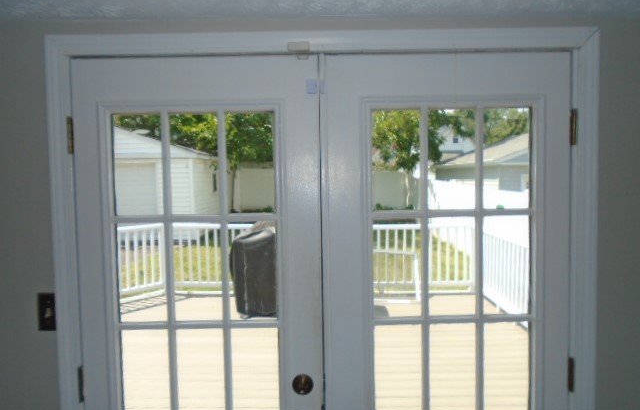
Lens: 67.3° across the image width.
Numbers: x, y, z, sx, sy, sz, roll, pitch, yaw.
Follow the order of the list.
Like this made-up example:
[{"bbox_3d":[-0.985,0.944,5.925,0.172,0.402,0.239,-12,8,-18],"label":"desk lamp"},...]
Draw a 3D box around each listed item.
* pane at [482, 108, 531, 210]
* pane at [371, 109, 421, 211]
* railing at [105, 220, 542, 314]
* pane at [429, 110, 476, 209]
[{"bbox_3d":[0.571,-0.144,1.469,0.143,0.311,0.020,-1,3,0],"label":"pane"},{"bbox_3d":[0.234,-0.135,1.468,0.150,0.309,0.020,-1,3,0],"label":"pane"},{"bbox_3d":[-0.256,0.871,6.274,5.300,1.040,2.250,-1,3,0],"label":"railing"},{"bbox_3d":[0.404,-0.141,1.469,0.145,0.310,0.020,-1,3,0],"label":"pane"}]

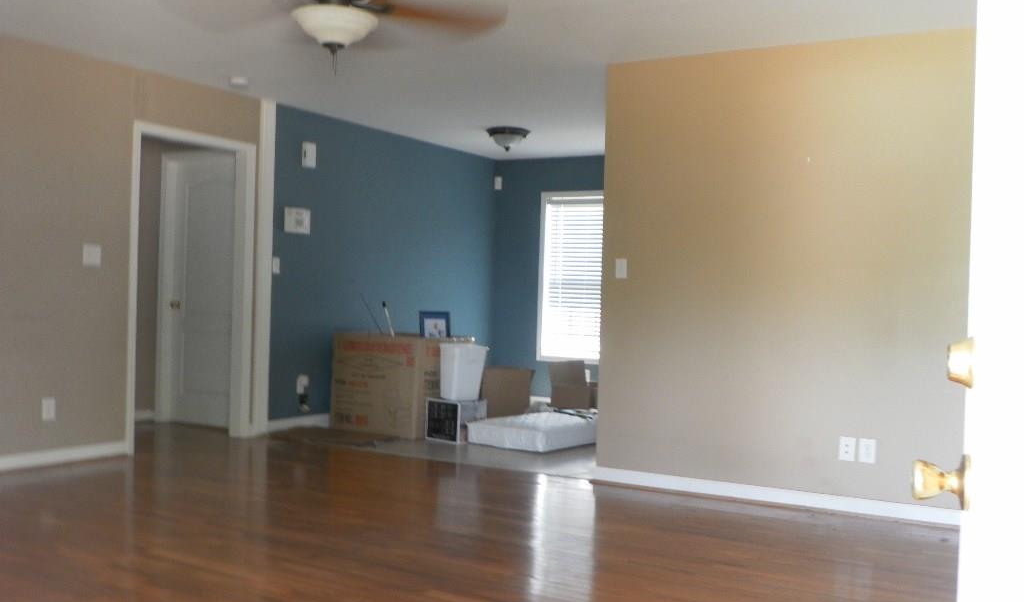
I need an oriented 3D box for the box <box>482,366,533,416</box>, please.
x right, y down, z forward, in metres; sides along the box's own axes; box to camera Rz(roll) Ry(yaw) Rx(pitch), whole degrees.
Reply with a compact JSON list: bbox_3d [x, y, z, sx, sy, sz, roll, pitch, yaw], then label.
[{"bbox_3d":[-0.029,0.788,8.300,0.410,0.470,0.370,2,0,4],"label":"box"}]

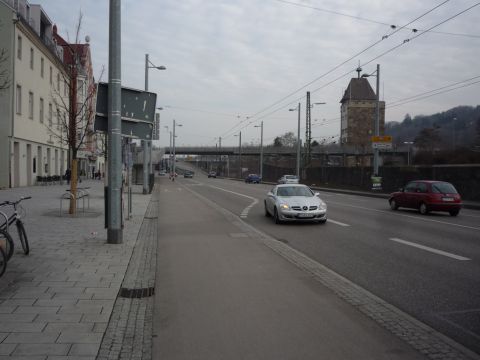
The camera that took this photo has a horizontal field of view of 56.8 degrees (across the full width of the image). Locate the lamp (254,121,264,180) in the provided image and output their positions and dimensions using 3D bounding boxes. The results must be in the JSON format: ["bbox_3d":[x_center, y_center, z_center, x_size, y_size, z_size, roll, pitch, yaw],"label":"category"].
[{"bbox_3d":[3.040,-4.561,71.000,1.450,9.400,0.300,0,1,-10],"label":"lamp"}]

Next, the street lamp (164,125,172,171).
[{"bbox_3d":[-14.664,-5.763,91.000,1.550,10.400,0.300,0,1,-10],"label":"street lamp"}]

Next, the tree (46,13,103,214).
[{"bbox_3d":[-6.220,-2.550,16.700,2.150,7.650,2.150,0,1,0],"label":"tree"}]

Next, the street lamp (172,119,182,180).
[{"bbox_3d":[-9.758,-4.701,70.000,1.400,9.400,0.300,0,1,-10],"label":"street lamp"}]

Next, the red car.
[{"bbox_3d":[8.340,0.750,20.400,1.620,1.410,3.700,0,1,-10],"label":"red car"}]

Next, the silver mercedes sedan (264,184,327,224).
[{"bbox_3d":[1.950,0.830,16.500,1.790,1.300,4.090,0,1,-3],"label":"silver mercedes sedan"}]

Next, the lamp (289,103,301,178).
[{"bbox_3d":[6.347,-4.122,51.300,1.400,9.400,0.300,0,1,-10],"label":"lamp"}]

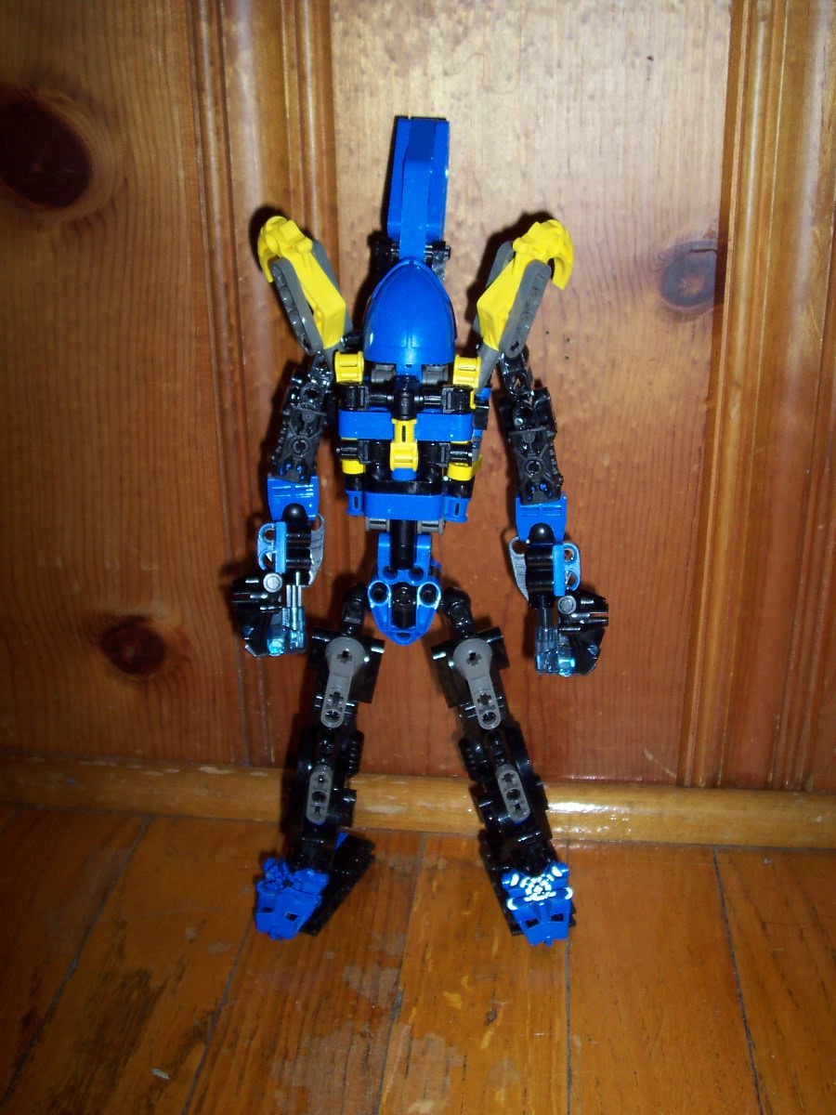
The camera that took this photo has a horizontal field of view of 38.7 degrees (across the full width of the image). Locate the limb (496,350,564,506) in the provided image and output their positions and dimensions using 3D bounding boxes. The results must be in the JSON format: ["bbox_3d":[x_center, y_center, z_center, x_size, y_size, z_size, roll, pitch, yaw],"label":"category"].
[{"bbox_3d":[0.038,-0.043,0.397,0.018,0.054,0.018,-10,20,11],"label":"limb"}]

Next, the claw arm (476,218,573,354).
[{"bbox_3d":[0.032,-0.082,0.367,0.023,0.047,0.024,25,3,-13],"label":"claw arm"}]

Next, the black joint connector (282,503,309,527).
[{"bbox_3d":[-0.043,-0.015,0.418,0.009,0.008,0.009,1,22,6],"label":"black joint connector"}]

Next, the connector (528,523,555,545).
[{"bbox_3d":[0.042,-0.008,0.411,0.009,0.008,0.009,1,22,6],"label":"connector"}]

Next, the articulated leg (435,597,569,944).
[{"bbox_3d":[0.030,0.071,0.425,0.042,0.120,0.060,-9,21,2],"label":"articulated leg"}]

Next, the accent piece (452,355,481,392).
[{"bbox_3d":[0.014,-0.054,0.349,0.009,0.010,0.010,1,22,6],"label":"accent piece"}]

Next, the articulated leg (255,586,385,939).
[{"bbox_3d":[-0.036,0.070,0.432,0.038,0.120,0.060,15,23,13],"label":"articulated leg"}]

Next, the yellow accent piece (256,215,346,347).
[{"bbox_3d":[-0.035,-0.083,0.362,0.013,0.042,0.021,-26,13,-27],"label":"yellow accent piece"}]

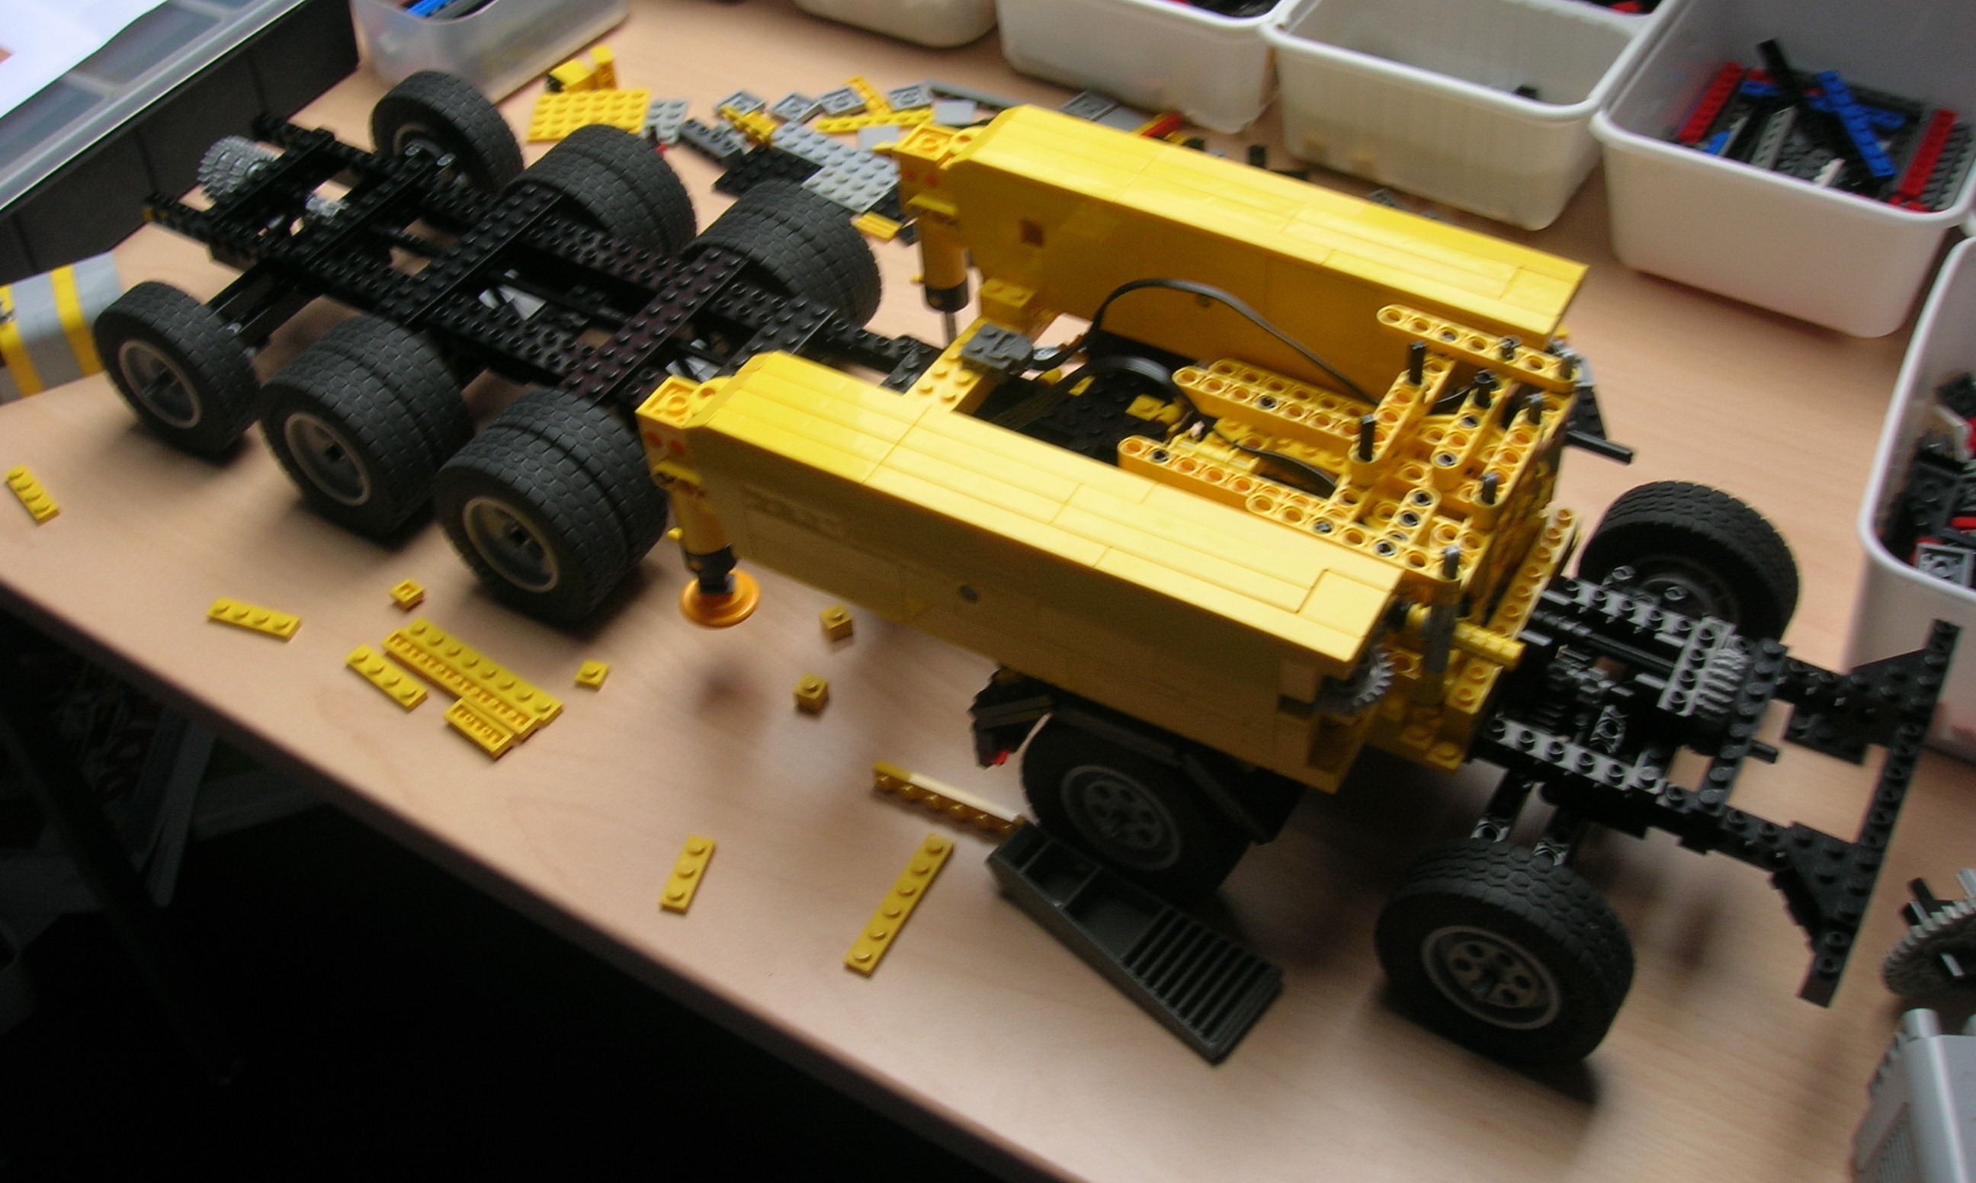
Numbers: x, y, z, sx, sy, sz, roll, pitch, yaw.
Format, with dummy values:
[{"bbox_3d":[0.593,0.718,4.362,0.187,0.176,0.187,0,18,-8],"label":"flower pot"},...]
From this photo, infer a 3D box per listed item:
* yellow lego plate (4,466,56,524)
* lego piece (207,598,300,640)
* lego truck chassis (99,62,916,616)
[{"bbox_3d":[-0.333,-0.034,0.677,0.008,0.005,0.032,-34,53,-24],"label":"yellow lego plate"},{"bbox_3d":[-0.237,0.009,0.629,0.032,0.005,0.008,13,50,16],"label":"lego piece"},{"bbox_3d":[-0.156,-0.089,0.671,0.308,0.066,0.160,23,53,24],"label":"lego truck chassis"}]

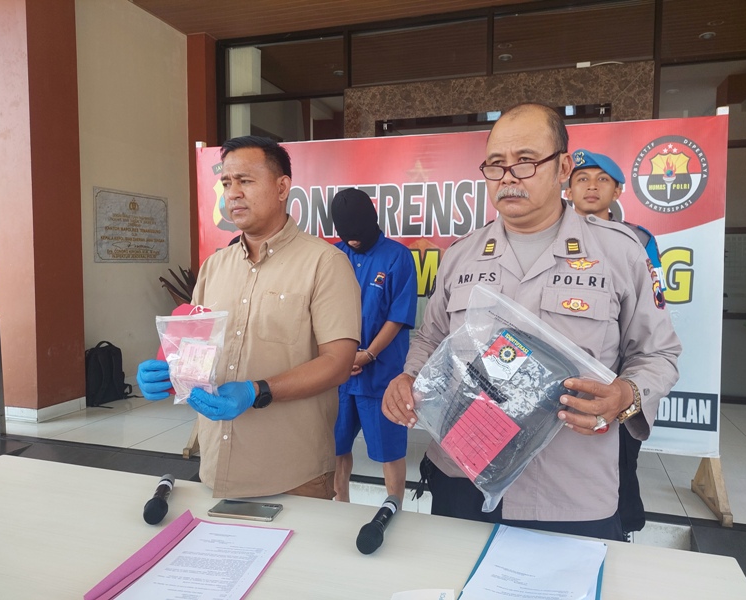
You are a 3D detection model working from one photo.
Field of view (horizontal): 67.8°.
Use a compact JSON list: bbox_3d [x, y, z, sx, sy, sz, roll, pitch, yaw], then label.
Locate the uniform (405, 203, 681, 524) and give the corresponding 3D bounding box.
[{"bbox_3d":[0.383,0.124,1.240,0.560,0.690,0.370,2,4,27],"label":"uniform"}]

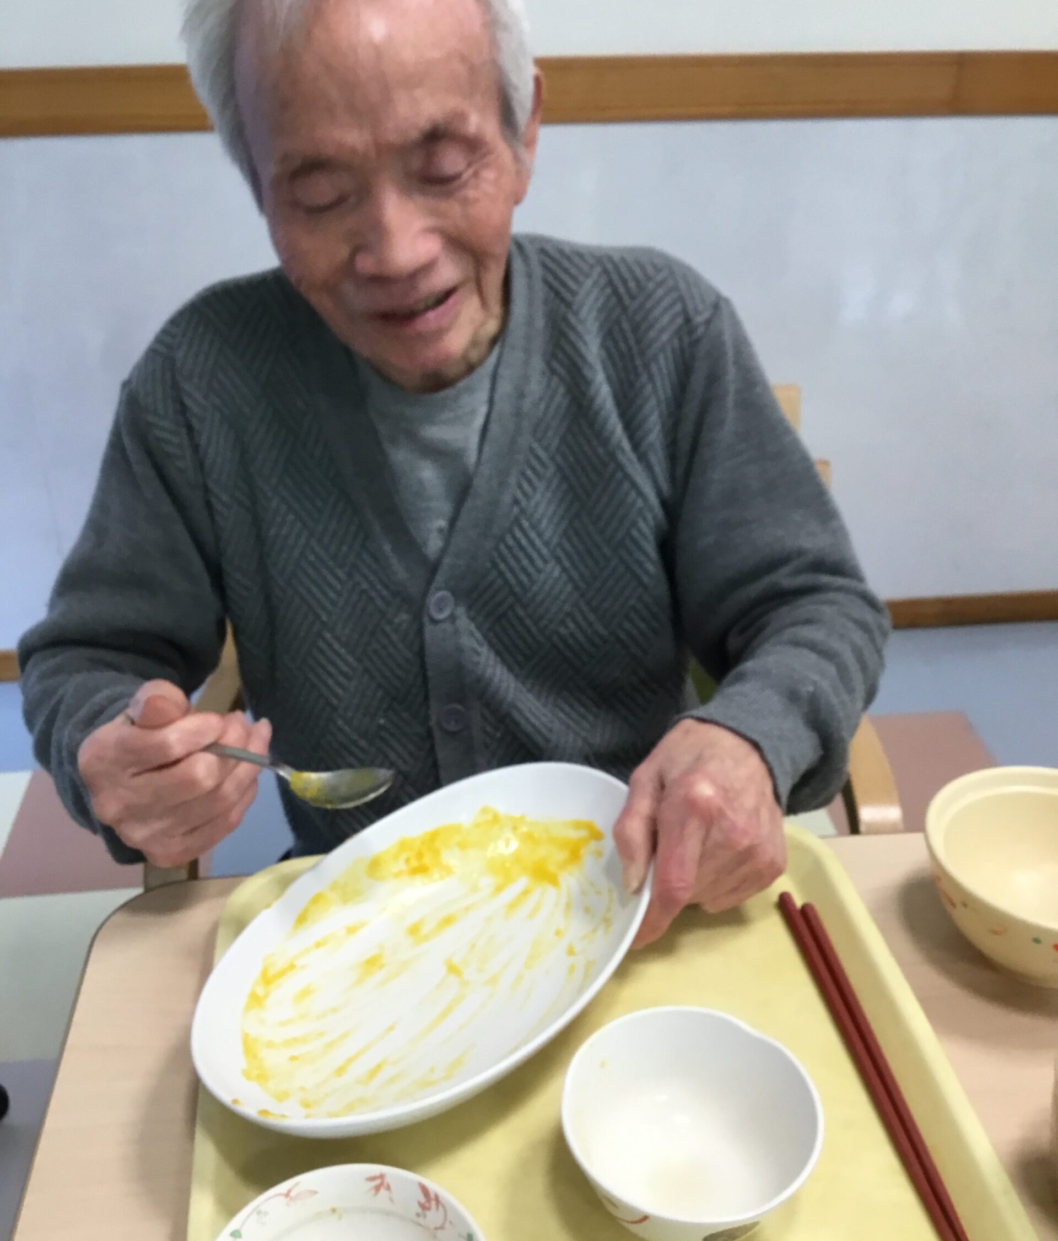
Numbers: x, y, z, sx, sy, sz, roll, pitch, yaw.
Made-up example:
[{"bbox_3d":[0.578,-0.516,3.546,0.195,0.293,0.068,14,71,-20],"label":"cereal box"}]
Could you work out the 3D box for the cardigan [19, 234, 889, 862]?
[{"bbox_3d":[-0.050,-0.028,0.881,0.560,0.490,0.380,-1,30,-2],"label":"cardigan"}]

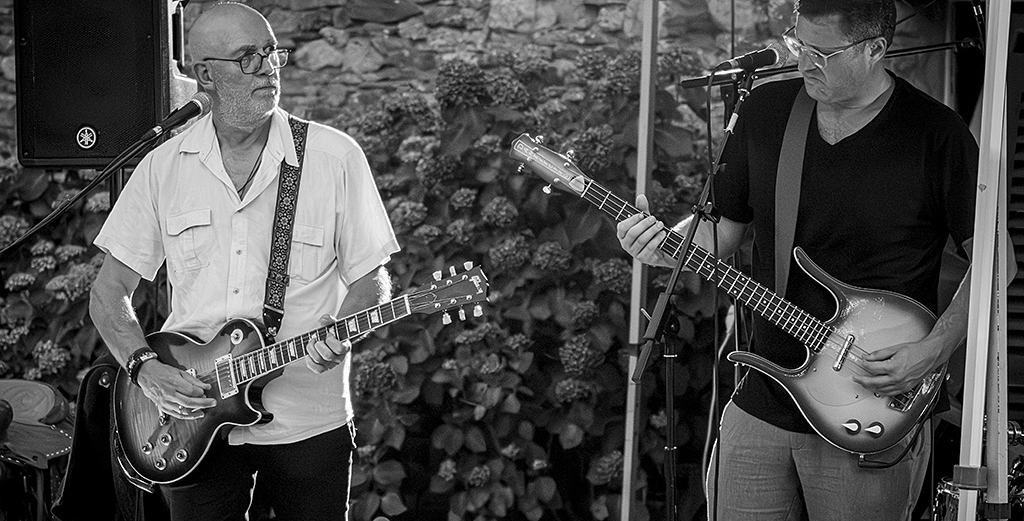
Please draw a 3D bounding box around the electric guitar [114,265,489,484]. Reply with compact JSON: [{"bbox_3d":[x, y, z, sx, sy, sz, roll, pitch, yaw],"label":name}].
[{"bbox_3d":[-0.482,0.207,11.455,0.995,0.335,0.085,-21,-22,24],"label":"electric guitar"}]

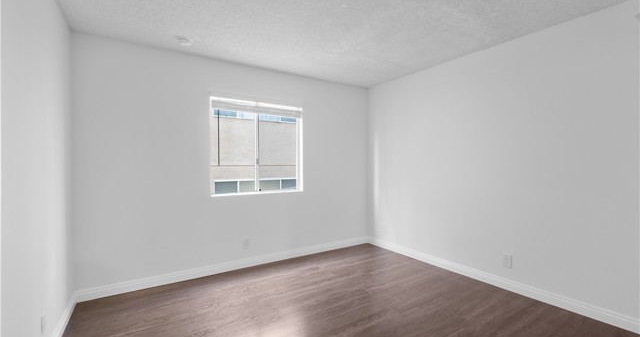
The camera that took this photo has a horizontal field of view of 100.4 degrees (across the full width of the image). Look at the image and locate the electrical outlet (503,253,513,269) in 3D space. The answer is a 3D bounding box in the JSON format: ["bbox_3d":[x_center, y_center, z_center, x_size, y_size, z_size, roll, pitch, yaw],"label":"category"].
[{"bbox_3d":[1.847,0.911,2.625,0.011,0.126,0.079,-1,1,-33],"label":"electrical outlet"}]

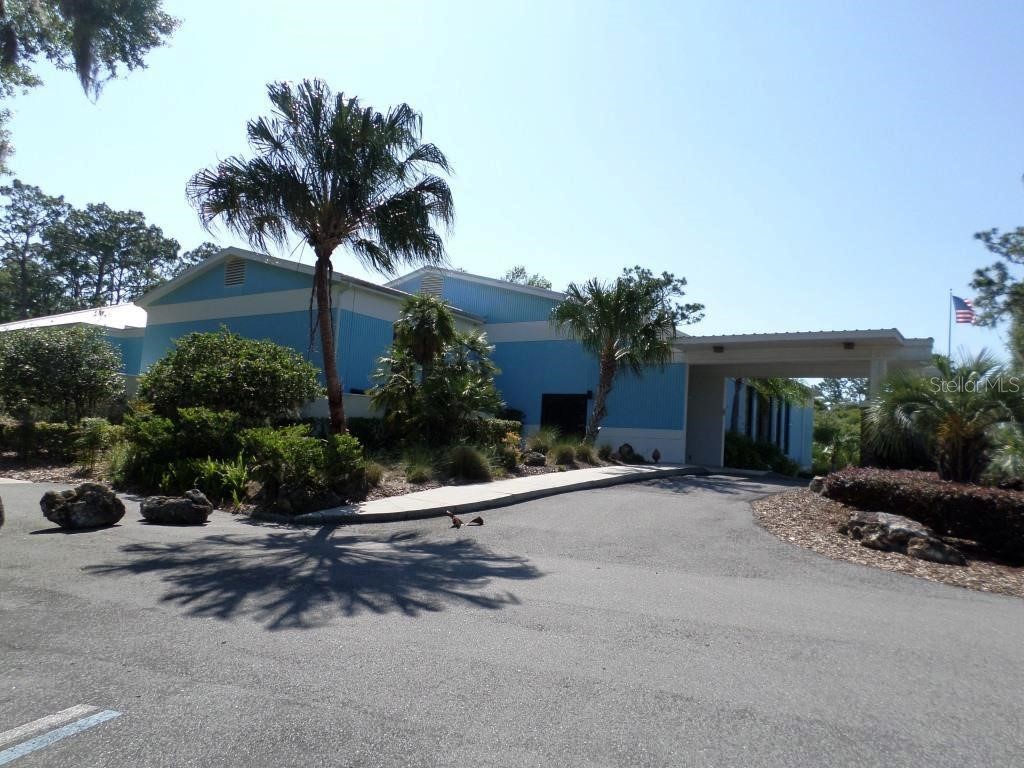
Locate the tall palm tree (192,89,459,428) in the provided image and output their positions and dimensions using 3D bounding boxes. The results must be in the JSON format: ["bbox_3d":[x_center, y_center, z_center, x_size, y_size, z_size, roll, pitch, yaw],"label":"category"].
[{"bbox_3d":[-3.969,-2.105,14.720,5.100,8.100,5.100,5,-5,-16],"label":"tall palm tree"}]

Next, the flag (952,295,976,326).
[{"bbox_3d":[19.581,-3.224,32.000,1.450,1.150,0.350,6,-6,-19],"label":"flag"}]

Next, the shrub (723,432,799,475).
[{"bbox_3d":[9.251,2.630,27.200,1.600,1.350,4.200,0,-6,36],"label":"shrub"}]

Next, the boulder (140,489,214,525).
[{"bbox_3d":[-4.840,1.780,10.700,1.020,0.470,0.680,6,-6,-23],"label":"boulder"}]

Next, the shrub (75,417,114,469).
[{"bbox_3d":[-12.025,1.685,21.300,1.000,1.480,1.000,7,-6,-29],"label":"shrub"}]

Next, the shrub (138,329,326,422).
[{"bbox_3d":[-7.423,0.119,19.500,4.500,3.100,3.900,0,-6,36],"label":"shrub"}]

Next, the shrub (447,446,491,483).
[{"bbox_3d":[-1.069,2.000,18.600,1.120,0.920,1.120,4,-5,-3],"label":"shrub"}]

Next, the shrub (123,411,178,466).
[{"bbox_3d":[-7.626,1.202,15.600,1.250,1.320,1.200,6,-6,-26],"label":"shrub"}]

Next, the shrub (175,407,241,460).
[{"bbox_3d":[-6.423,1.086,15.600,1.420,1.300,1.300,6,-6,-22],"label":"shrub"}]

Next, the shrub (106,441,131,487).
[{"bbox_3d":[-9.791,1.978,18.400,0.560,1.100,0.560,6,-6,-27],"label":"shrub"}]

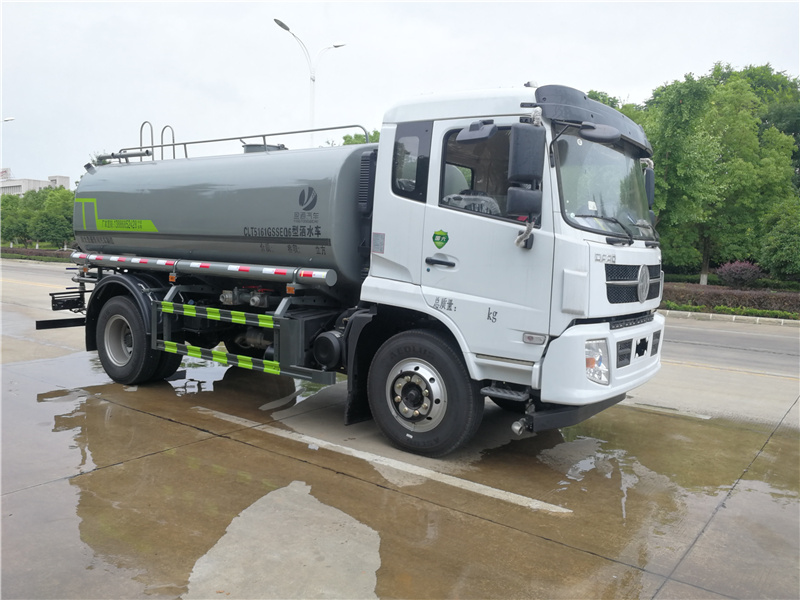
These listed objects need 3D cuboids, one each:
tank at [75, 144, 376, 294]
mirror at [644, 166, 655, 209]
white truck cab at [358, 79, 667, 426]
[{"bbox_3d":[-1.624,-0.922,7.438,4.570,1.460,2.220,6,5,35],"label":"tank"},{"bbox_3d":[2.485,-1.099,6.203,0.095,0.400,0.210,5,5,25],"label":"mirror"},{"bbox_3d":[1.199,-0.408,5.464,1.940,2.440,2.400,6,5,35],"label":"white truck cab"}]

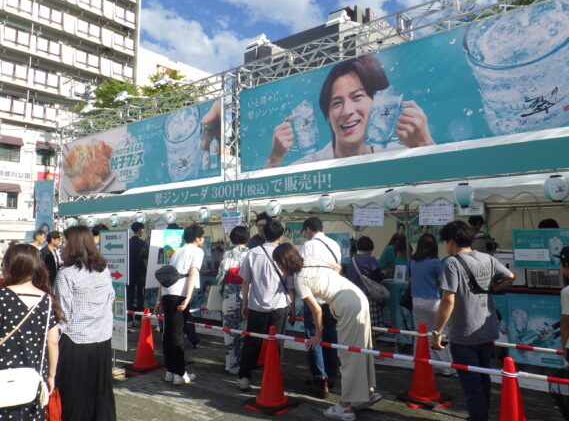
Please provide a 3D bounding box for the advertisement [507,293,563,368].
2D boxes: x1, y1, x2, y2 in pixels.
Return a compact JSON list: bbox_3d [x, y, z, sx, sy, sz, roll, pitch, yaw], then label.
[{"bbox_3d":[2.573,1.220,4.715,0.525,0.725,0.020,-4,-6,37],"label":"advertisement"}]

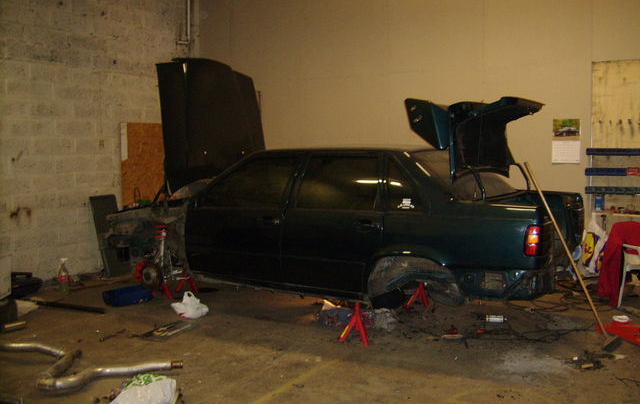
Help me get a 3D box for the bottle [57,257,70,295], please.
[{"bbox_3d":[-2.656,0.768,6.688,0.110,0.350,0.110,0,4,0],"label":"bottle"}]

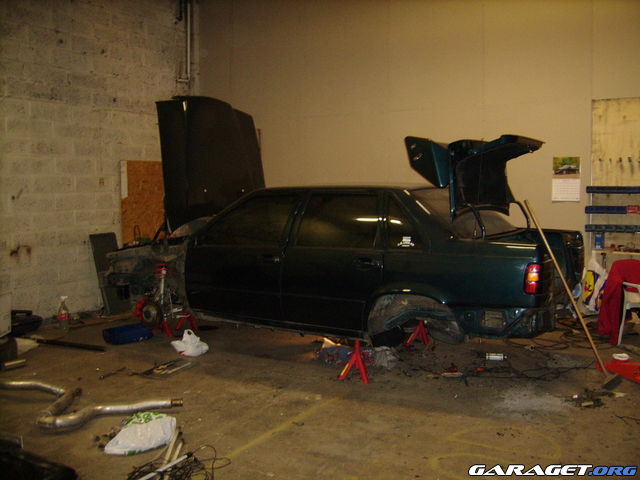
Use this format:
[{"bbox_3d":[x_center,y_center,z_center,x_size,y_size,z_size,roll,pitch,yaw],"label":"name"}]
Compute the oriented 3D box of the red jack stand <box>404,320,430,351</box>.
[{"bbox_3d":[0.926,0.870,6.110,0.210,0.295,0.205,2,5,31],"label":"red jack stand"}]

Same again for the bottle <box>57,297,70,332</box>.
[{"bbox_3d":[-2.656,0.768,6.688,0.110,0.350,0.110,0,4,0],"label":"bottle"}]

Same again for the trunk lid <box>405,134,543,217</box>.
[{"bbox_3d":[1.310,-0.517,5.310,0.780,0.630,1.250,2,5,31],"label":"trunk lid"}]

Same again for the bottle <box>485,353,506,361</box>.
[{"bbox_3d":[1.536,1.013,5.663,0.200,0.068,0.068,0,0,0],"label":"bottle"}]

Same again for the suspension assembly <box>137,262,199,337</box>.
[{"bbox_3d":[-1.496,0.584,6.350,0.480,0.720,0.400,2,5,31],"label":"suspension assembly"}]

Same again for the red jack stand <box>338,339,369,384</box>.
[{"bbox_3d":[0.270,0.936,5.059,0.210,0.325,0.205,2,5,31],"label":"red jack stand"}]

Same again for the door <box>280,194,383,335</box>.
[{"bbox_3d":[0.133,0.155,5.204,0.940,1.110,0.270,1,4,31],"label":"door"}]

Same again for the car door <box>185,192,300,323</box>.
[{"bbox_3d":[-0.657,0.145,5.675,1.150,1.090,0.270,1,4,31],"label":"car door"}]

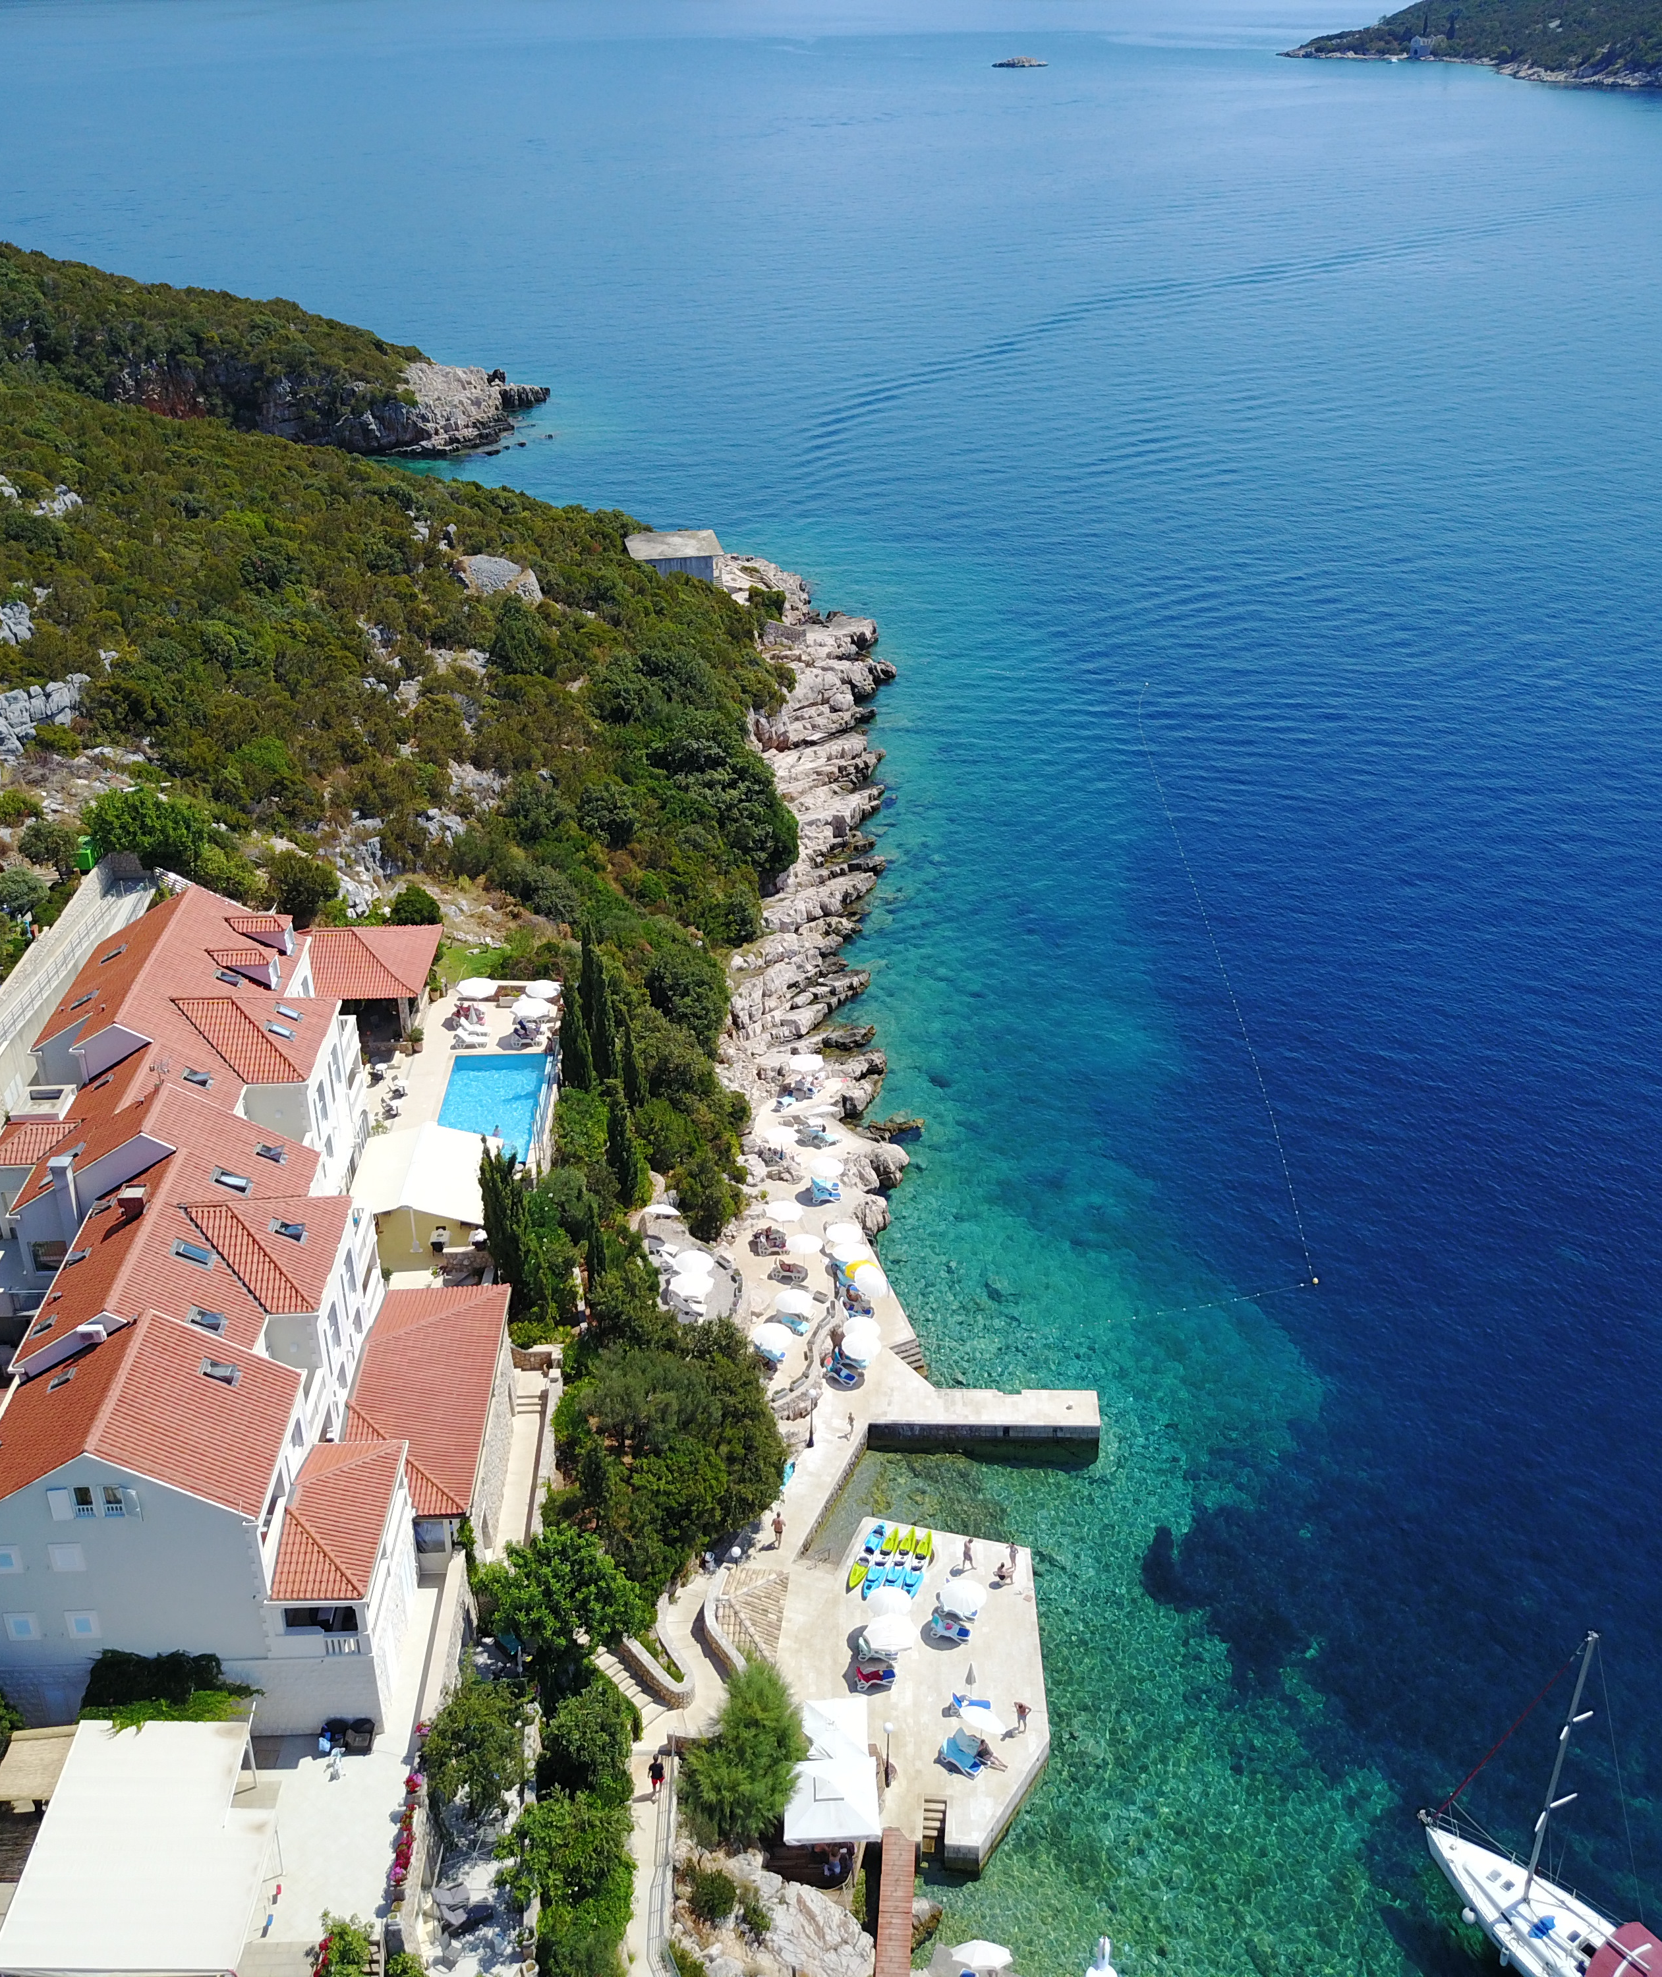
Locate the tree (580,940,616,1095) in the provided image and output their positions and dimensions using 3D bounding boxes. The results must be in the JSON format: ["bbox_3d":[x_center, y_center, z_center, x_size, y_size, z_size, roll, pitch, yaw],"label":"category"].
[{"bbox_3d":[-12.328,1.875,103.532,1.500,10.017,1.500,0,27,0],"label":"tree"}]

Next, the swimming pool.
[{"bbox_3d":[-16.924,6.432,98.620,4.685,1.200,10.732,-1,27,-2],"label":"swimming pool"}]

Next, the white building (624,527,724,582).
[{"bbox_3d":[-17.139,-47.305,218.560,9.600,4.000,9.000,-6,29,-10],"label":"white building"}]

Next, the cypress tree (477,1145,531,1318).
[{"bbox_3d":[-14.054,10.306,84.528,1.900,8.580,1.900,-1,28,-2],"label":"cypress tree"}]

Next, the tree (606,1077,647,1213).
[{"bbox_3d":[-10.747,7.881,101.622,1.500,7.760,1.500,-1,28,-2],"label":"tree"}]

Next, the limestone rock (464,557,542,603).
[{"bbox_3d":[-32.721,-40.834,196.712,7.600,3.300,5.500,-4,27,-8],"label":"limestone rock"}]

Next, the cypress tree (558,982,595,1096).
[{"bbox_3d":[-13.282,2.825,102.599,1.500,7.179,1.500,0,27,0],"label":"cypress tree"}]

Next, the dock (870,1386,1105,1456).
[{"bbox_3d":[7.524,21.423,98.548,11.348,1.400,2.789,0,27,1],"label":"dock"}]

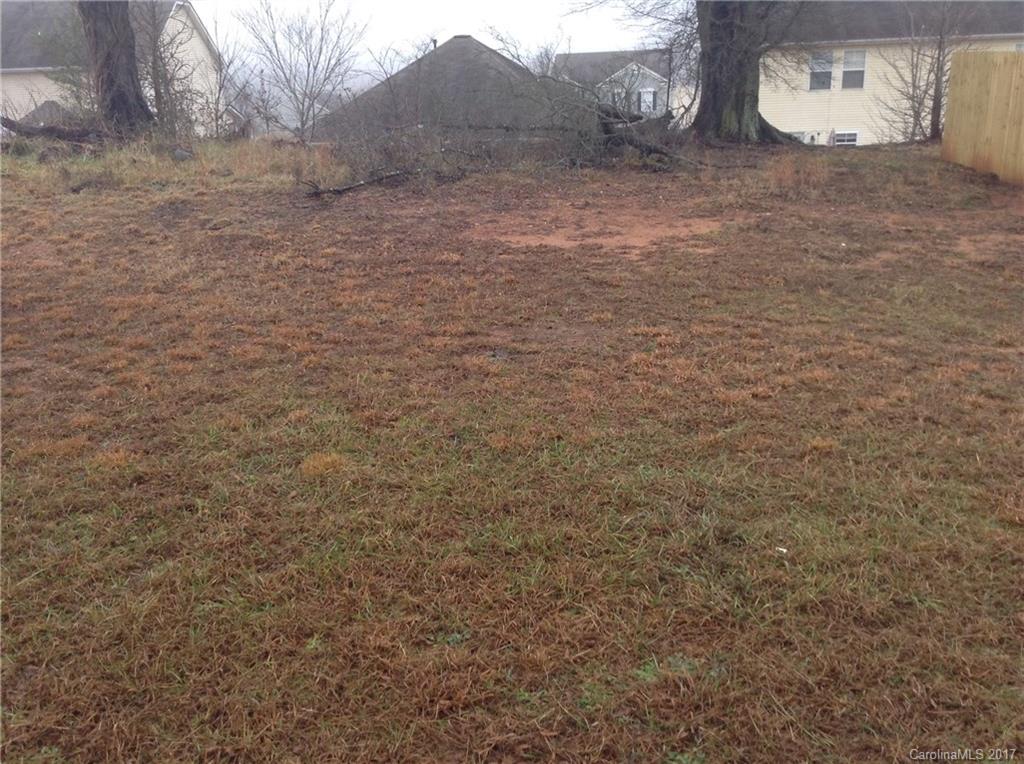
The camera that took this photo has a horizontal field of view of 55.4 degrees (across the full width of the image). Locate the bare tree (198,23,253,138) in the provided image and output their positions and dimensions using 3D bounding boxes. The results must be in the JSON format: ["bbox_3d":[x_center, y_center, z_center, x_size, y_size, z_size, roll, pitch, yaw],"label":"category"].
[{"bbox_3d":[-6.639,-6.893,22.500,1.300,2.800,1.300,1,17,9],"label":"bare tree"}]

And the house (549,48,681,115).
[{"bbox_3d":[8.060,-20.962,73.621,10.000,7.600,9.000,1,17,9],"label":"house"}]

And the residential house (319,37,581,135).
[{"bbox_3d":[-2.076,-12.442,44.414,11.700,6.200,11.400,1,17,9],"label":"residential house"}]

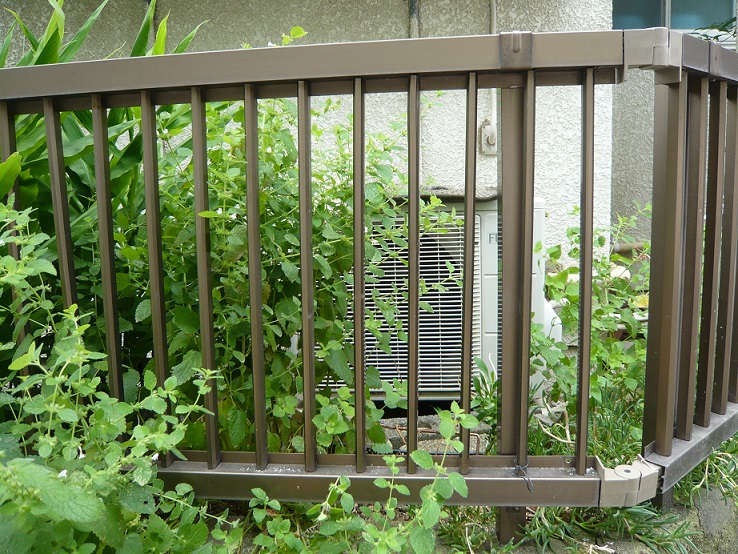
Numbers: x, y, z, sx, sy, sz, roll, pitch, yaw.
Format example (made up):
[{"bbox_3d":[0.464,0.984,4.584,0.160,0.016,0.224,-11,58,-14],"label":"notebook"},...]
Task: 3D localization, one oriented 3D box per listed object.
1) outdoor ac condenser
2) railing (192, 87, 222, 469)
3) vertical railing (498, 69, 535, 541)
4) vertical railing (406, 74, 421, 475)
[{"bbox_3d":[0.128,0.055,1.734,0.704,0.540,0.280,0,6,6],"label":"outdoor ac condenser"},{"bbox_3d":[-0.328,0.014,1.206,0.021,0.773,0.028,0,6,7],"label":"railing"},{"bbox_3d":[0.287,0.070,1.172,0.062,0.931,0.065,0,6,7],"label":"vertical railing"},{"bbox_3d":[0.085,0.009,1.157,0.021,0.776,0.028,0,6,7],"label":"vertical railing"}]

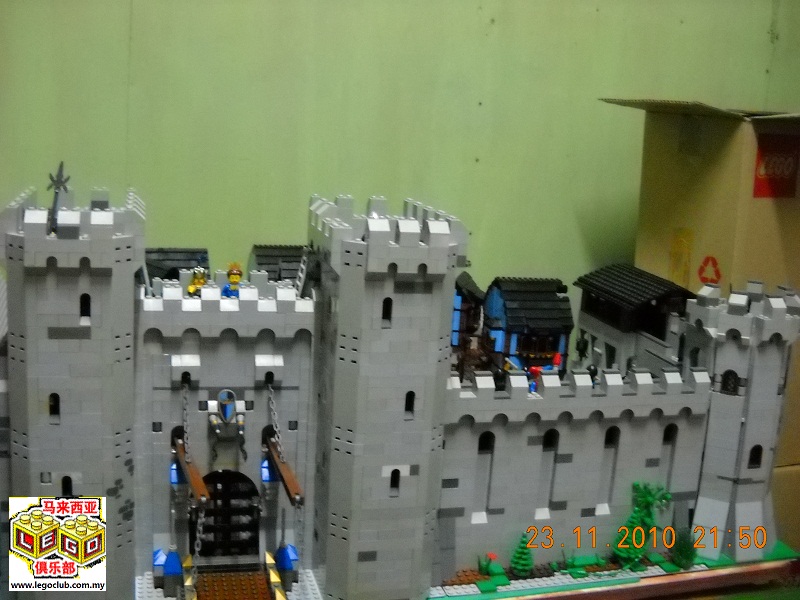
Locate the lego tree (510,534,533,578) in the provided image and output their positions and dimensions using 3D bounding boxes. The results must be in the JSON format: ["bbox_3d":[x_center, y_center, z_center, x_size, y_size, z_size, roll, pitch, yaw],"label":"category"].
[{"bbox_3d":[0.115,0.238,0.884,0.020,0.041,0.020,0,12,-15],"label":"lego tree"}]

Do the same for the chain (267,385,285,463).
[{"bbox_3d":[-0.108,0.107,0.827,0.008,0.074,0.008,-9,-18,-11],"label":"chain"}]

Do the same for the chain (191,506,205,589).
[{"bbox_3d":[-0.162,0.200,0.763,0.010,0.074,0.009,1,12,-14],"label":"chain"}]

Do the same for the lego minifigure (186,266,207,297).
[{"bbox_3d":[-0.176,-0.007,0.832,0.024,0.044,0.016,1,12,-14],"label":"lego minifigure"}]

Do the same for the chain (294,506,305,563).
[{"bbox_3d":[-0.083,0.193,0.780,0.008,0.053,0.008,1,12,-14],"label":"chain"}]

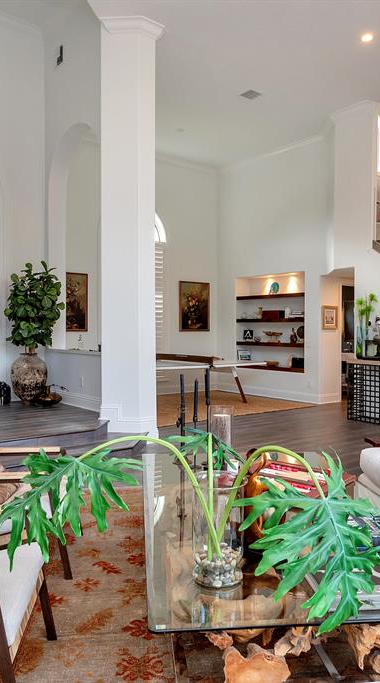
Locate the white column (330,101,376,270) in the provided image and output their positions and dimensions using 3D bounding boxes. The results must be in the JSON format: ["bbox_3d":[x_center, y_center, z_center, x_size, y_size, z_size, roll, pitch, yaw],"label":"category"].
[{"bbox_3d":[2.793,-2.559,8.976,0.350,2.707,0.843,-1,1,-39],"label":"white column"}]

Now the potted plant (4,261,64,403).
[{"bbox_3d":[-2.303,-0.148,8.004,0.820,2.088,0.800,-1,1,-39],"label":"potted plant"}]

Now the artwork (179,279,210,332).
[{"bbox_3d":[0.122,-0.759,11.707,0.842,1.075,0.050,-1,1,-39],"label":"artwork"}]

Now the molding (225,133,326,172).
[{"bbox_3d":[1.572,-3.808,10.891,0.120,0.140,2.870,-1,1,-39],"label":"molding"}]

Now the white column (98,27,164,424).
[{"bbox_3d":[-0.727,-1.380,6.600,0.700,5.000,0.600,0,1,5],"label":"white column"}]

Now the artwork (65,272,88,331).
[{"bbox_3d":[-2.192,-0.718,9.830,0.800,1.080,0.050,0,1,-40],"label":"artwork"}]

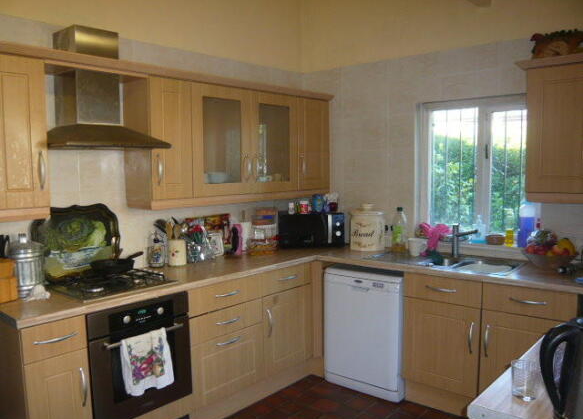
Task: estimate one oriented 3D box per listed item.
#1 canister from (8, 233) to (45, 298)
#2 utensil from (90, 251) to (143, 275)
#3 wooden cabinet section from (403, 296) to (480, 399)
[{"bbox_3d":[-1.400,0.293,2.498,0.180,0.320,0.180,-1,4,0],"label":"canister"},{"bbox_3d":[-1.023,0.324,2.832,0.260,0.085,0.385,0,4,19],"label":"utensil"},{"bbox_3d":[1.083,0.813,3.068,0.500,0.563,0.560,3,6,41],"label":"wooden cabinet section"}]

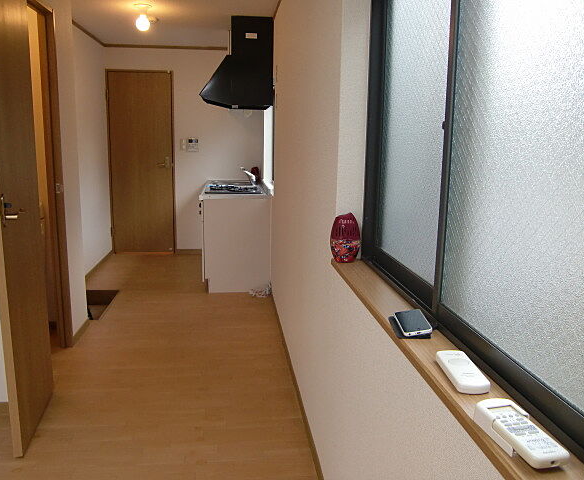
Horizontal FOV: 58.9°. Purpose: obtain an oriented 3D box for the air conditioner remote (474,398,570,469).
[{"bbox_3d":[0.324,0.271,0.739,0.060,0.030,0.140,-1,11,-12],"label":"air conditioner remote"}]

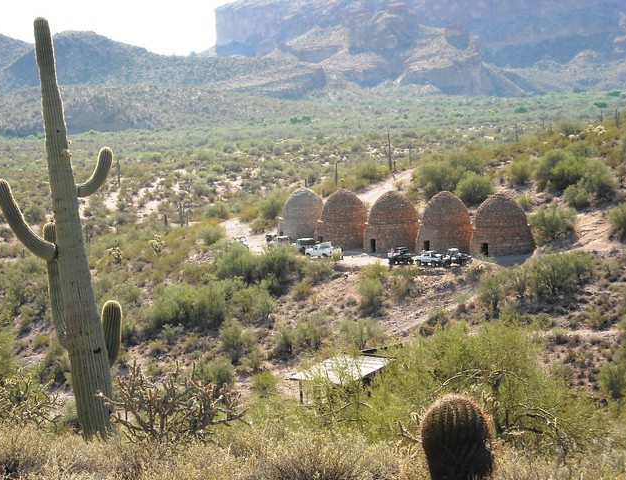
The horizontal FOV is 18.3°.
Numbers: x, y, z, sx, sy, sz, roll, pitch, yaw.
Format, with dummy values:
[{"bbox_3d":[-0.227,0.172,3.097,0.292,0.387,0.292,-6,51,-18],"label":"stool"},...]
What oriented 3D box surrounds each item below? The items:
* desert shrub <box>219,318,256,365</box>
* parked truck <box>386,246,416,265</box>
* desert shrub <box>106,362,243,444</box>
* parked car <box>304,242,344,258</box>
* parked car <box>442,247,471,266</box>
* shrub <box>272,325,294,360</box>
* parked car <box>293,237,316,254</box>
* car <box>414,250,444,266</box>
[{"bbox_3d":[-7.000,9.411,180.000,3.200,4.000,3.000,-2,4,0],"label":"desert shrub"},{"bbox_3d":[10.292,1.773,222.000,3.500,1.900,1.650,1,5,30],"label":"parked truck"},{"bbox_3d":[-1.737,2.009,24.000,1.750,1.050,1.500,-2,4,0],"label":"desert shrub"},{"bbox_3d":[1.445,1.357,244.000,1.950,1.850,5.300,-5,5,-41],"label":"parked car"},{"bbox_3d":[15.819,1.819,214.000,3.500,1.900,1.650,-3,4,-12],"label":"parked car"},{"bbox_3d":[-2.828,9.504,180.000,2.100,3.100,2.000,-2,4,0],"label":"shrub"},{"bbox_3d":[-1.173,0.847,253.000,1.750,1.900,4.100,-4,5,-27],"label":"parked car"},{"bbox_3d":[12.970,2.077,218.000,3.700,1.750,1.650,0,4,21],"label":"car"}]

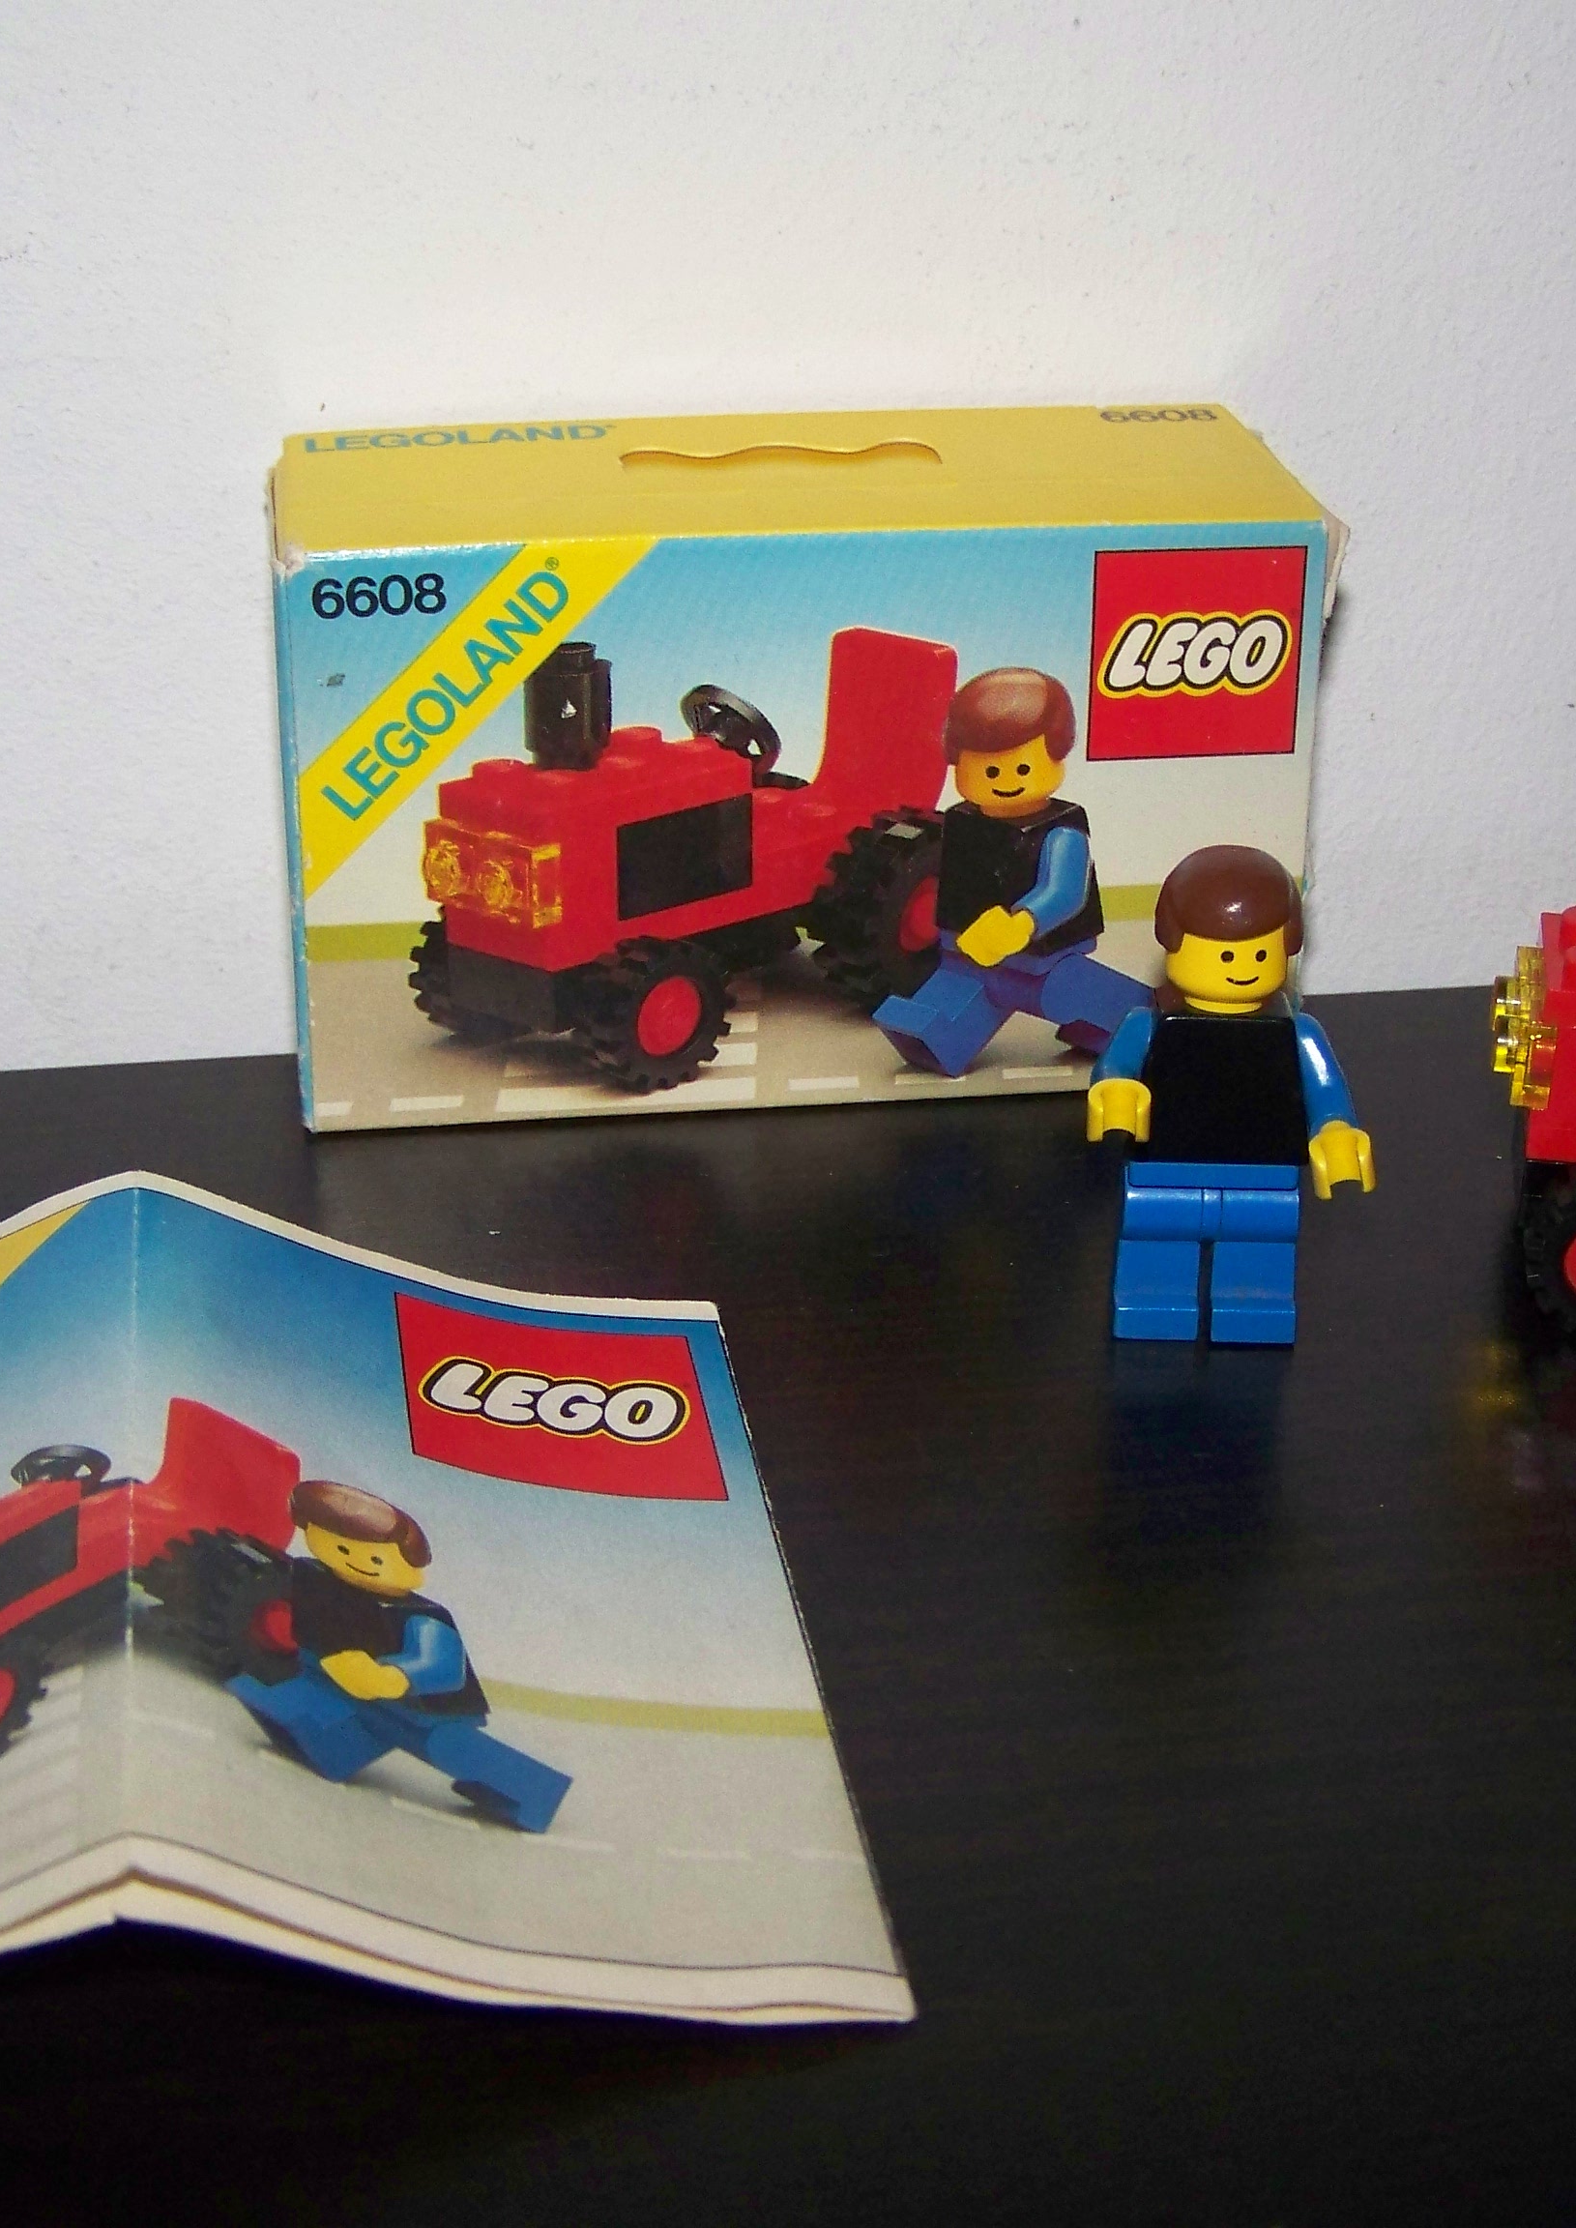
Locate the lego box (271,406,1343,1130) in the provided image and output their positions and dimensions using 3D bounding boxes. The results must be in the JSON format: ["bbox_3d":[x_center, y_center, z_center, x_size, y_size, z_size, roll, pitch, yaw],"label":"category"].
[{"bbox_3d":[0.000,-0.036,0.332,0.097,0.058,0.042,-3,27,-7],"label":"lego box"}]

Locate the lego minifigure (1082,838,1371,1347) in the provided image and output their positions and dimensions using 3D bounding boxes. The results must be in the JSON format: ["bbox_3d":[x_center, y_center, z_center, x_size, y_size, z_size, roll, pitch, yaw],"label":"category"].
[{"bbox_3d":[0.037,-0.001,0.279,0.024,0.042,0.015,1,26,2],"label":"lego minifigure"}]

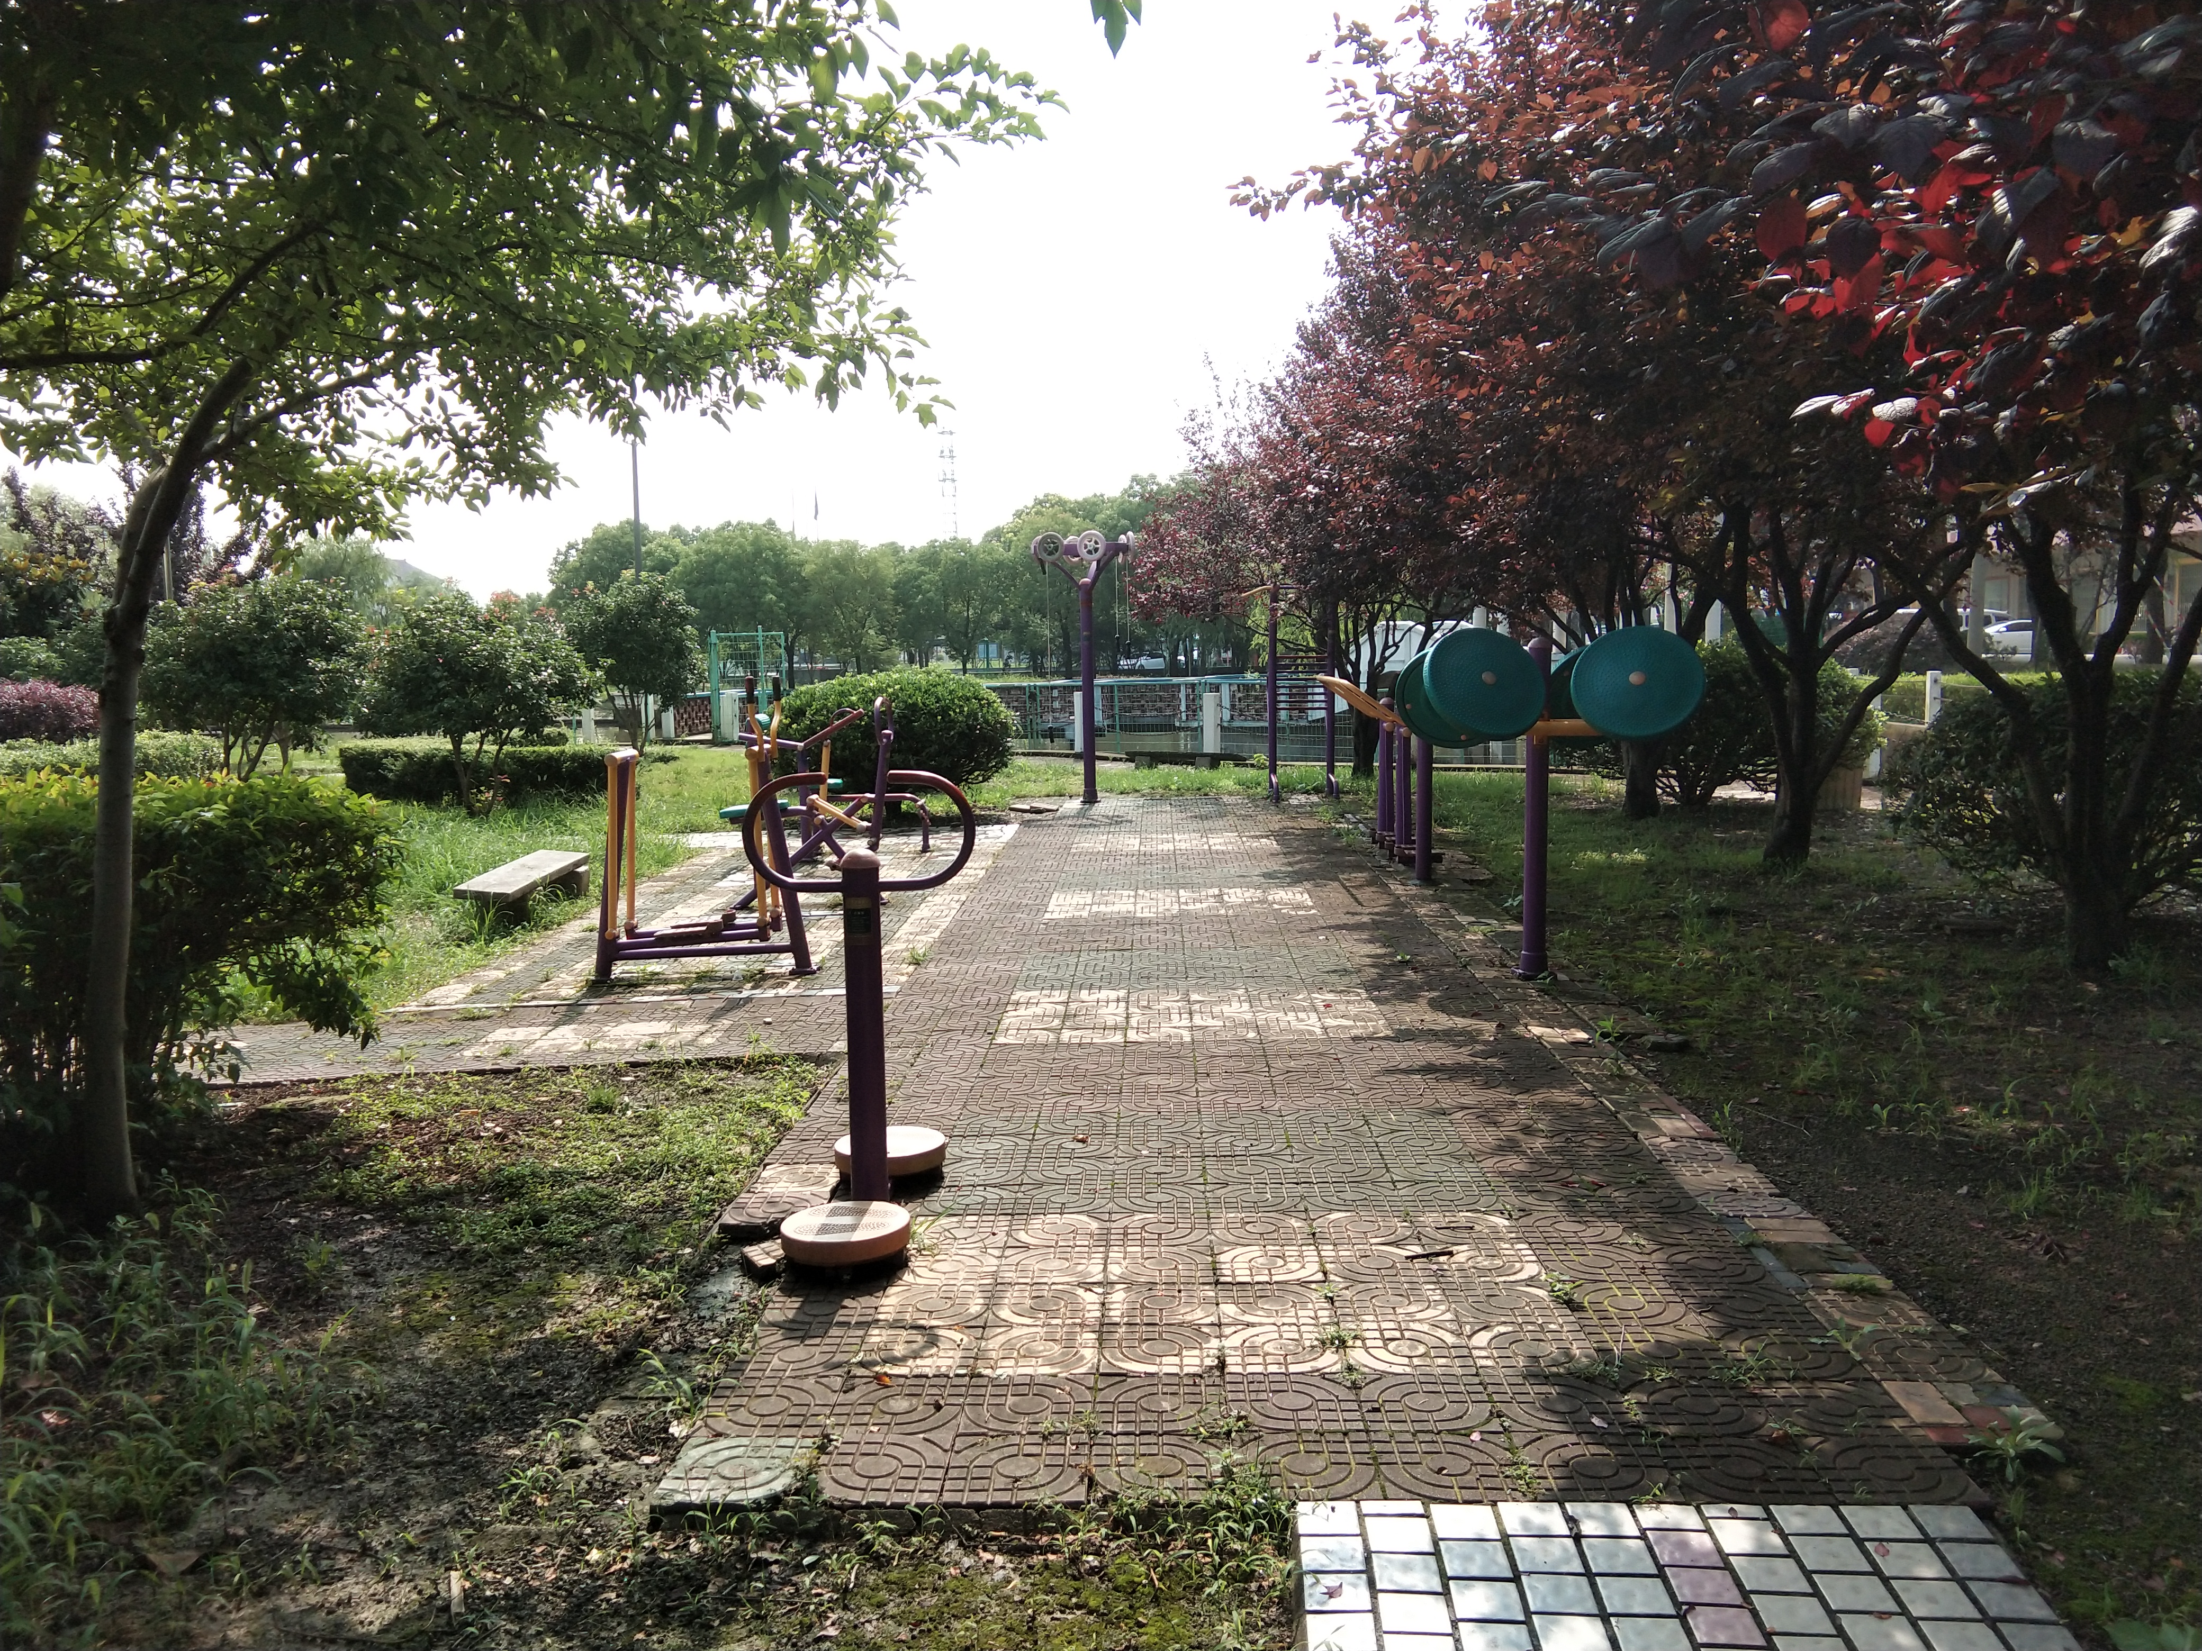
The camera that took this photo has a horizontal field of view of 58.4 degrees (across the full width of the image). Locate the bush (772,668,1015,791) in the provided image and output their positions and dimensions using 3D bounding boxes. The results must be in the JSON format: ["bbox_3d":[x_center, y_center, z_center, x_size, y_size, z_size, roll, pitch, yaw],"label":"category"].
[{"bbox_3d":[-1.857,-0.773,17.366,2.143,1.223,2.036,-1,5,2],"label":"bush"}]

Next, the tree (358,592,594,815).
[{"bbox_3d":[-5.814,-1.123,18.227,2.189,2.048,2.109,-1,5,2],"label":"tree"}]

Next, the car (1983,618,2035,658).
[{"bbox_3d":[30.660,-6.218,66.000,4.450,1.470,1.800,0,5,7],"label":"car"}]

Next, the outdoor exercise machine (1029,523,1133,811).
[{"bbox_3d":[-0.173,-1.486,18.622,0.948,2.542,0.850,-1,5,2],"label":"outdoor exercise machine"}]

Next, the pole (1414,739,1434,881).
[{"bbox_3d":[1.942,-0.161,11.844,0.100,1.000,0.100,-1,5,2],"label":"pole"}]

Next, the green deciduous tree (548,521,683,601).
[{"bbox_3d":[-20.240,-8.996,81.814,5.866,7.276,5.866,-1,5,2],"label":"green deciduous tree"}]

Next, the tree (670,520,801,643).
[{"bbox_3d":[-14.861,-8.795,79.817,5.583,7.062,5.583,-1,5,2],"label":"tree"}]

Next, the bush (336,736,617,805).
[{"bbox_3d":[-6.368,-0.587,20.535,2.700,0.600,1.600,-1,5,2],"label":"bush"}]

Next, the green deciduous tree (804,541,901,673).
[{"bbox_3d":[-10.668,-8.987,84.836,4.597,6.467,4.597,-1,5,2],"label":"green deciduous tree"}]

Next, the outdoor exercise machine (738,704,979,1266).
[{"bbox_3d":[-0.570,0.425,4.782,0.560,1.111,1.030,-1,5,2],"label":"outdoor exercise machine"}]

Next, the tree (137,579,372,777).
[{"bbox_3d":[-9.738,-1.622,22.518,2.605,2.421,2.526,-1,5,2],"label":"tree"}]

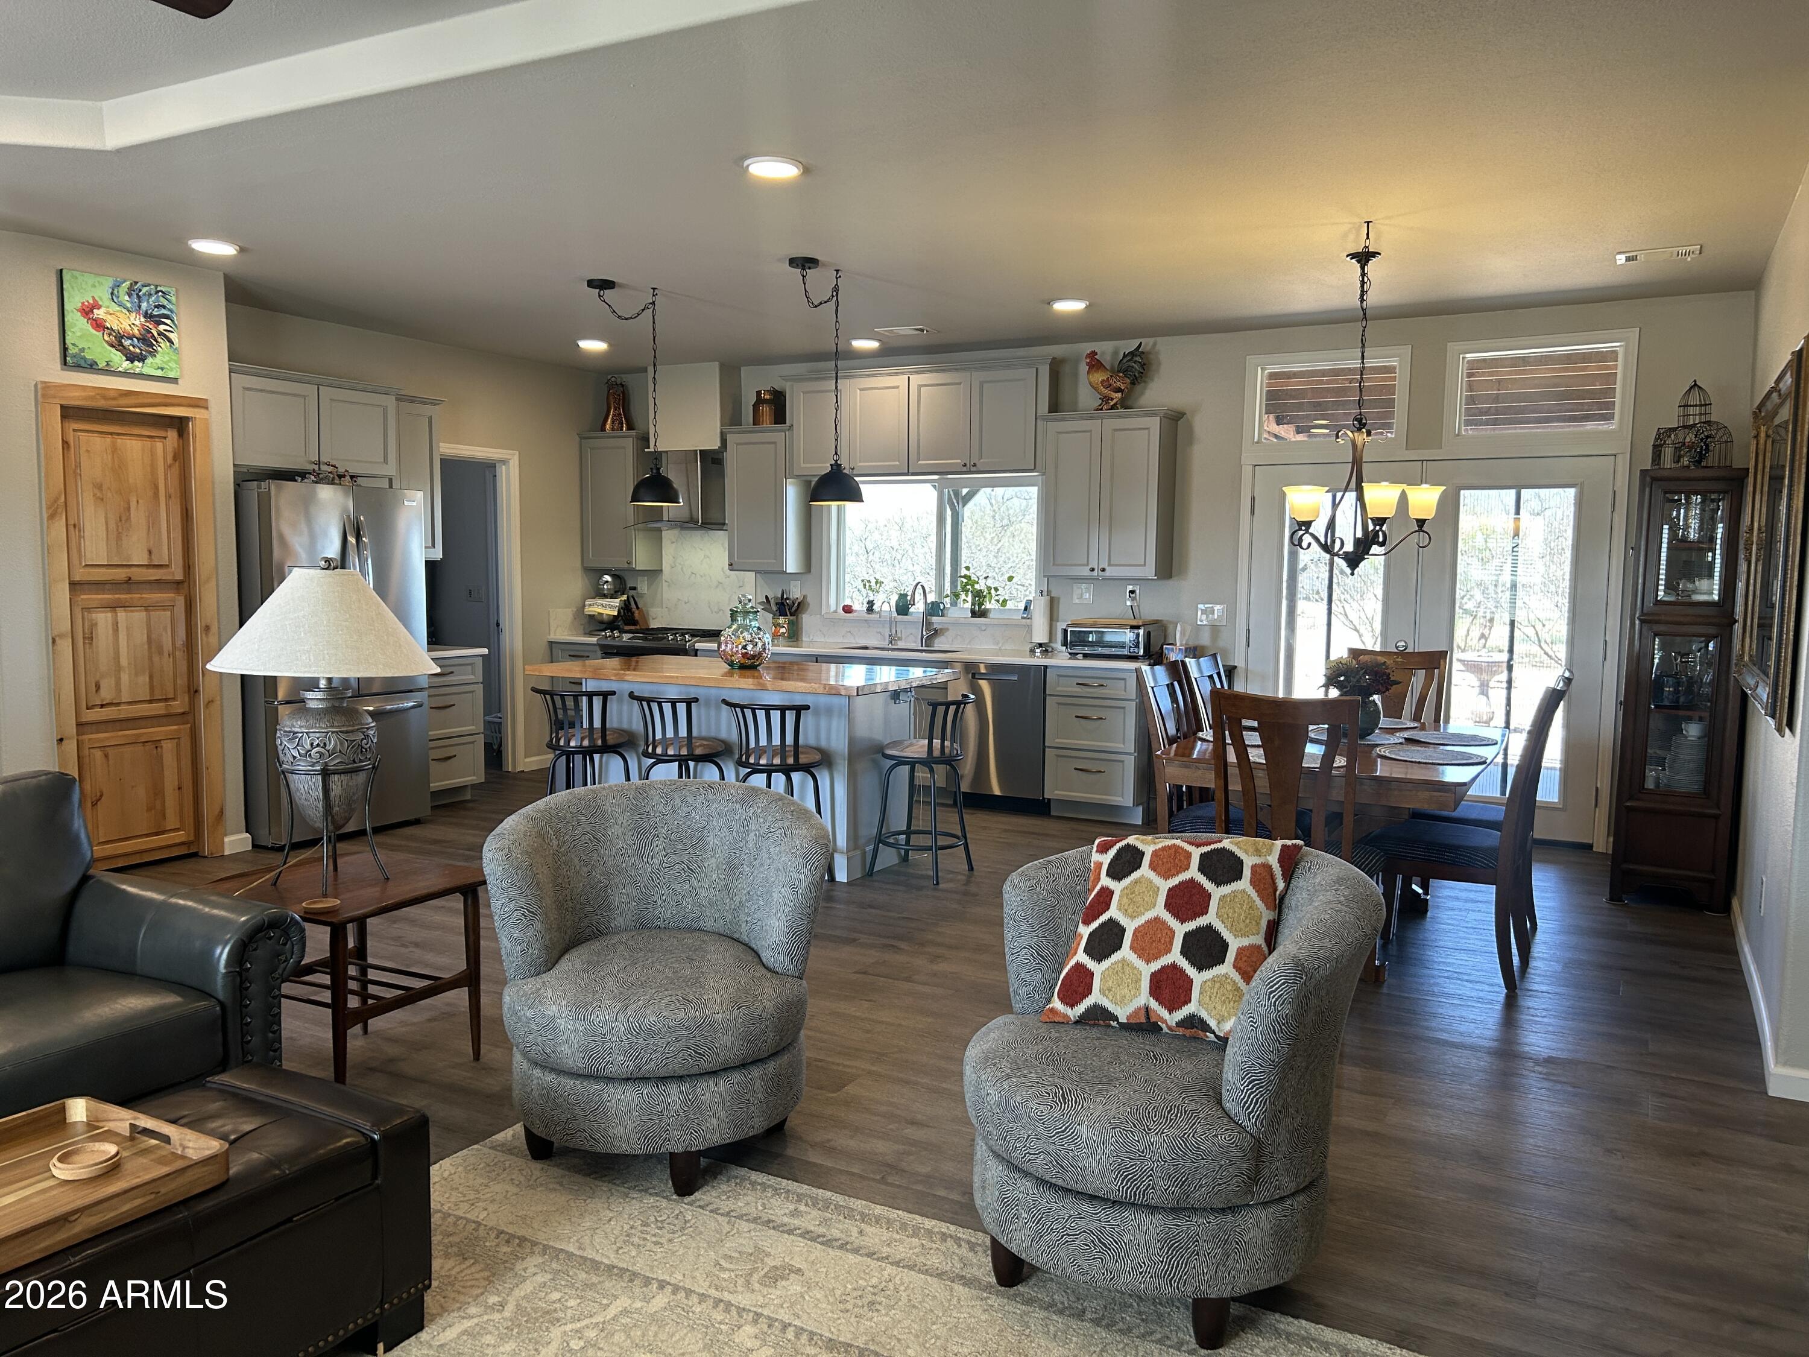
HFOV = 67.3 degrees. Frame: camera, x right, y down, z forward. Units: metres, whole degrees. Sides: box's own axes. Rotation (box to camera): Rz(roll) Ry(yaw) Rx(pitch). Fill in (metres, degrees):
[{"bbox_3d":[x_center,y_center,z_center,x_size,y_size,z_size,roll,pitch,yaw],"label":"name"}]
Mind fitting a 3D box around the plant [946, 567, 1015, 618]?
[{"bbox_3d":[0.480,-0.543,8.538,0.420,0.330,0.300,3,6,29],"label":"plant"}]

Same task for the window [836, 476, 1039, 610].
[{"bbox_3d":[0.182,-0.835,8.738,1.500,0.860,0.100,3,6,28],"label":"window"}]

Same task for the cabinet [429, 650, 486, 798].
[{"bbox_3d":[-2.903,0.296,7.993,0.610,0.885,0.605,3,6,28],"label":"cabinet"}]

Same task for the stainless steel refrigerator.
[{"bbox_3d":[-3.123,-0.089,7.166,0.810,1.795,0.920,3,6,28],"label":"stainless steel refrigerator"}]

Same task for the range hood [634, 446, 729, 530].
[{"bbox_3d":[-1.487,-1.283,9.322,0.740,0.570,0.480,3,6,29],"label":"range hood"}]

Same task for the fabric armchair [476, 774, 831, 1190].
[{"bbox_3d":[-0.598,0.745,3.422,0.810,0.860,0.790,0,5,-6],"label":"fabric armchair"}]

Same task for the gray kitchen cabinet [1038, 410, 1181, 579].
[{"bbox_3d":[1.208,-1.063,7.917,0.765,0.953,0.380,3,6,28],"label":"gray kitchen cabinet"}]

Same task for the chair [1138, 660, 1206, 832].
[{"bbox_3d":[1.258,0.487,5.428,0.570,1.070,0.460,4,6,33],"label":"chair"}]

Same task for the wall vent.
[{"bbox_3d":[3.158,-1.772,5.692,0.325,0.020,0.230,3,6,28],"label":"wall vent"}]

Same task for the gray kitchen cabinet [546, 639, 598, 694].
[{"bbox_3d":[-2.129,0.147,9.713,0.440,0.900,0.620,3,6,29],"label":"gray kitchen cabinet"}]

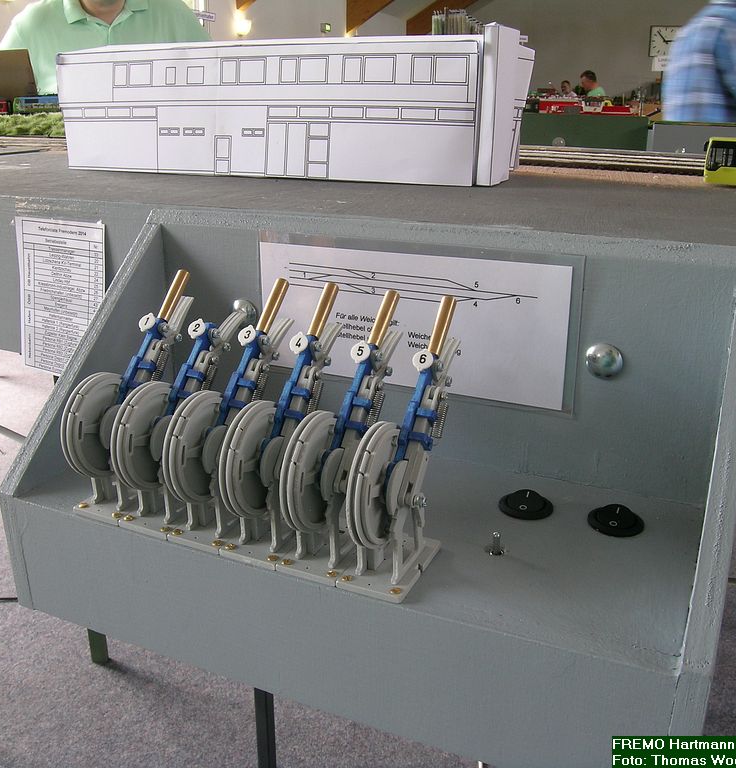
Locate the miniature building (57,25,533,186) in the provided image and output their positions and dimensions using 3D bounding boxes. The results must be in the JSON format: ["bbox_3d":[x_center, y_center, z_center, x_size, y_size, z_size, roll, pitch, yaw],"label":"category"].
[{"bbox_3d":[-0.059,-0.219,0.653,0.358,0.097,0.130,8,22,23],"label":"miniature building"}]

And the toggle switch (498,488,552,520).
[{"bbox_3d":[0.070,0.052,0.366,0.024,0.006,0.024,-1,20,0],"label":"toggle switch"}]

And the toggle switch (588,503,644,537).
[{"bbox_3d":[0.106,0.056,0.352,0.024,0.006,0.024,9,22,24],"label":"toggle switch"}]

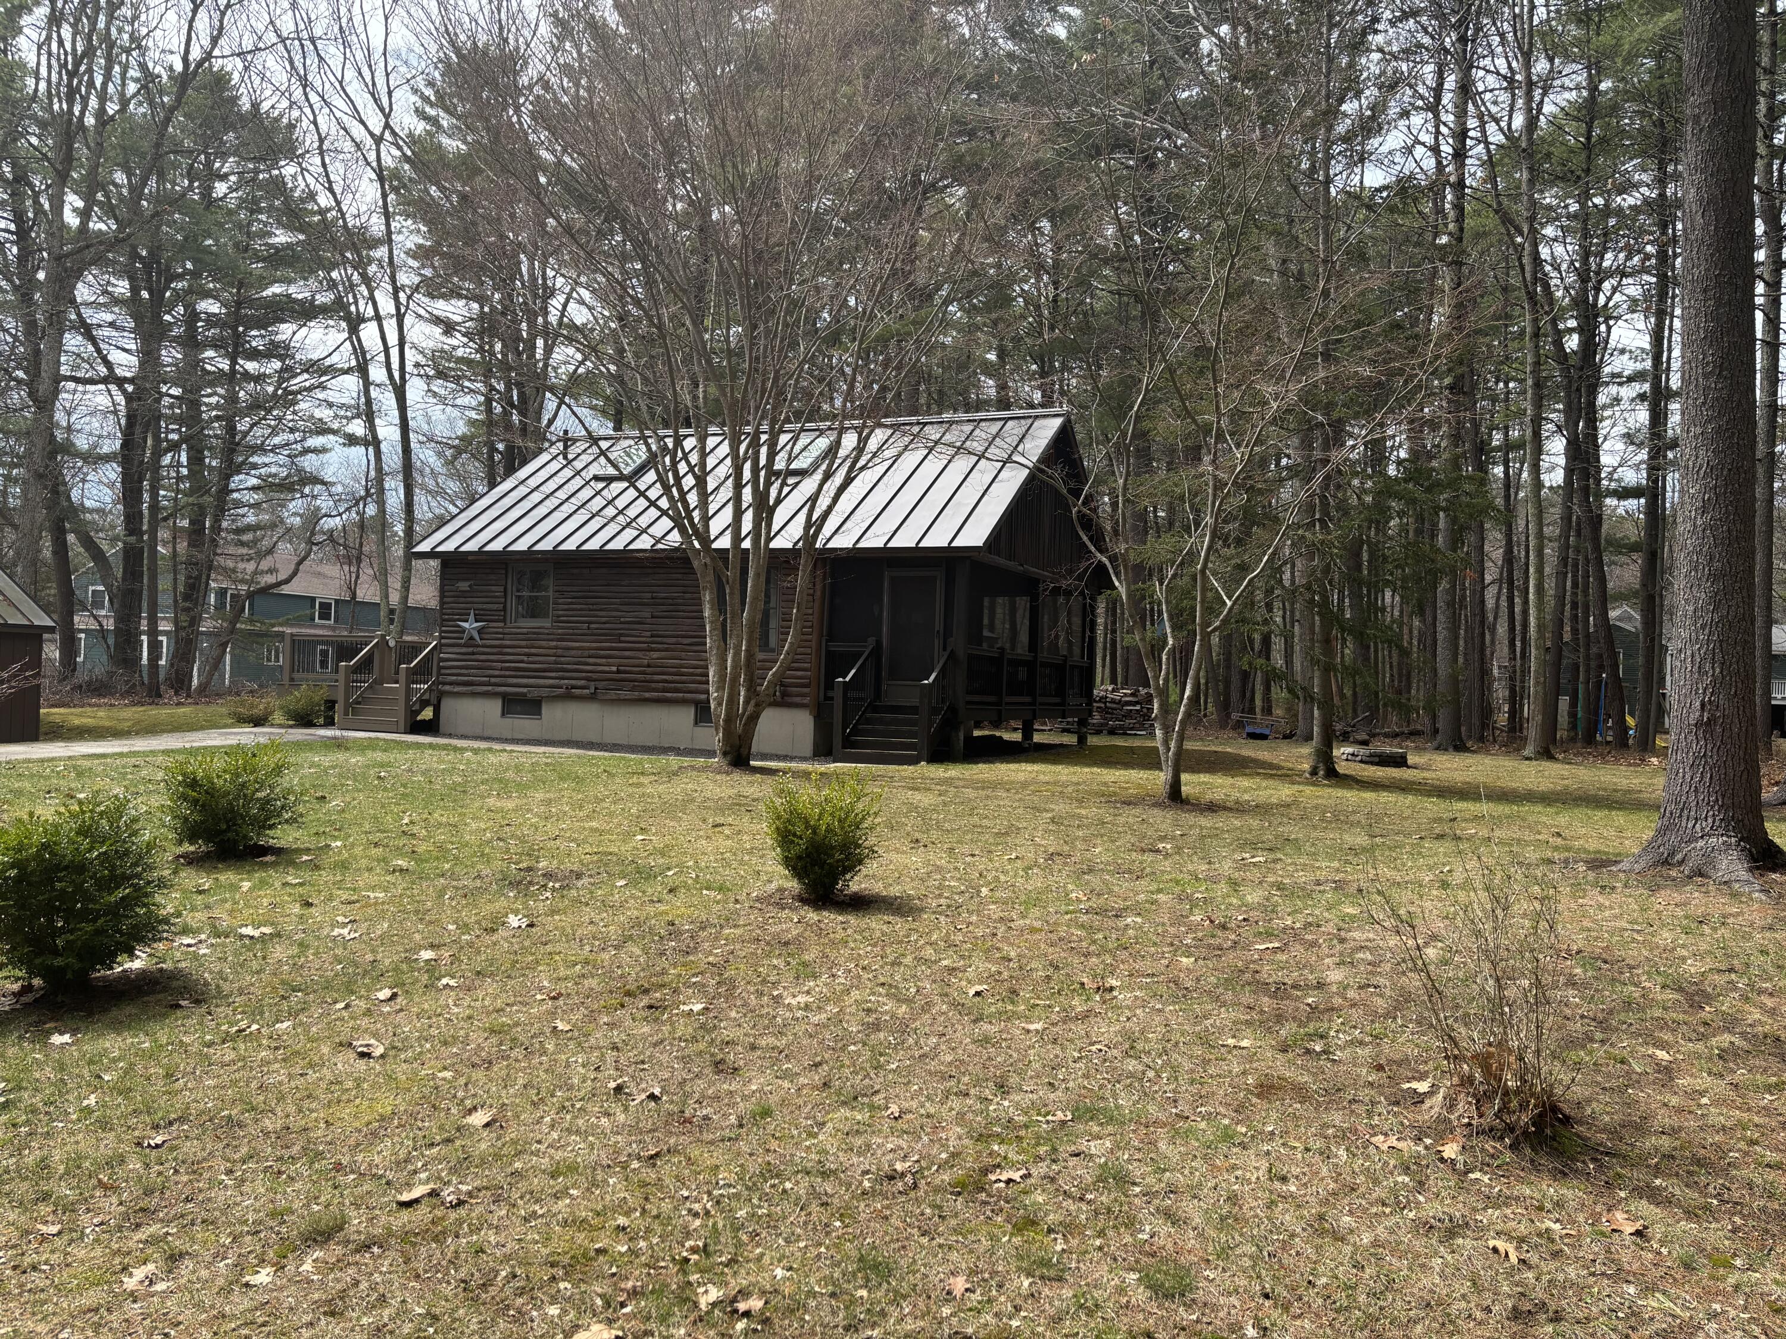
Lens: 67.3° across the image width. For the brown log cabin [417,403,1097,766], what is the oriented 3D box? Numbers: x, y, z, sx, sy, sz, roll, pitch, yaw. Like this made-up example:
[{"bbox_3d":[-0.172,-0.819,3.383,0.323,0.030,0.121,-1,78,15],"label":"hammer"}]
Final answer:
[{"bbox_3d":[-2.089,-1.667,25.643,10.935,6.147,8.426,2,-1,23],"label":"brown log cabin"}]

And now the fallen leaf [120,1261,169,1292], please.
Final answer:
[{"bbox_3d":[-1.785,1.451,3.202,0.108,0.028,0.090,2,-1,-28],"label":"fallen leaf"}]

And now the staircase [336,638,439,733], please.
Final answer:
[{"bbox_3d":[-9.176,0.232,24.631,1.676,1.771,1.034,2,-1,23],"label":"staircase"}]

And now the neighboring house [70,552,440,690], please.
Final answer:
[{"bbox_3d":[-35.038,-2.677,77.282,9.600,7.700,19.500,2,-1,19],"label":"neighboring house"}]

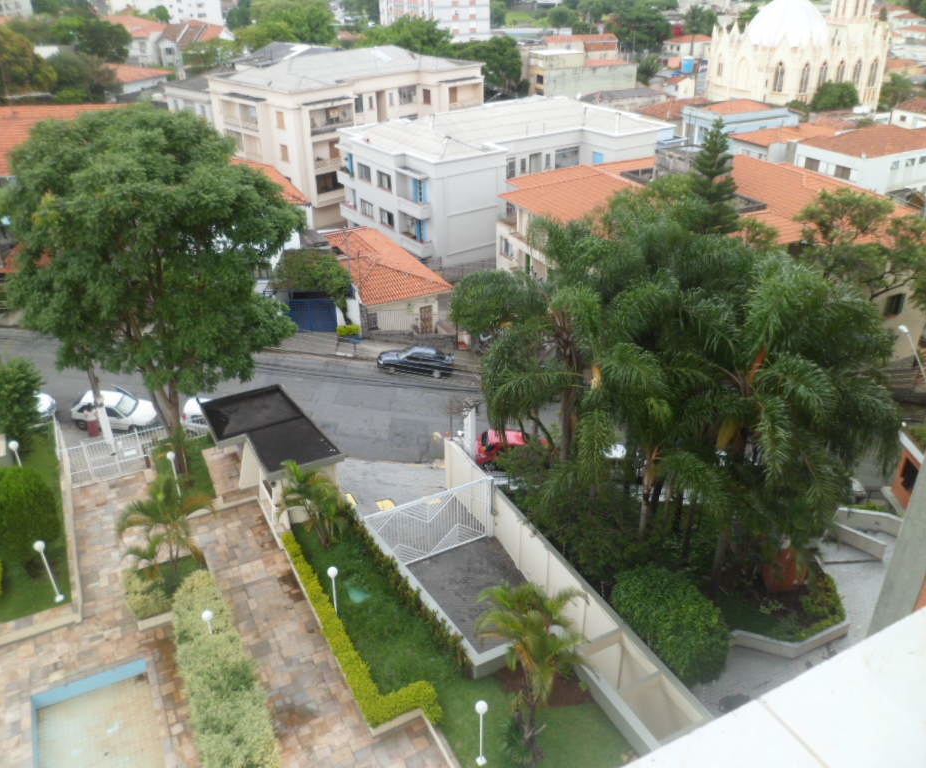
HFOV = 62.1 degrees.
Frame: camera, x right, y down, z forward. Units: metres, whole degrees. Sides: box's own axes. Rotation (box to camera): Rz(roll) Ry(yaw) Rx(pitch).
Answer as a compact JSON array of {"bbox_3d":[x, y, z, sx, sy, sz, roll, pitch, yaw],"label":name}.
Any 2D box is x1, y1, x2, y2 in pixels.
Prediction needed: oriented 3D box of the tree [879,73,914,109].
[{"bbox_3d":[81.796,-55.491,146.786,6.500,7.395,6.500,13,32,24],"label":"tree"}]

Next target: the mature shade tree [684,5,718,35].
[{"bbox_3d":[58.689,-89.361,190.240,8.400,8.300,7.800,-2,29,0],"label":"mature shade tree"}]

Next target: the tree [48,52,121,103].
[{"bbox_3d":[-45.185,-35.510,94.418,9.000,10.014,9.000,-13,31,-21],"label":"tree"}]

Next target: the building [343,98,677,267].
[{"bbox_3d":[3.139,-17.011,63.222,22.800,8.500,16.200,-19,34,-29],"label":"building"}]

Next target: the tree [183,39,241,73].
[{"bbox_3d":[-40.636,-52.421,127.059,9.000,8.527,9.000,-9,30,-14],"label":"tree"}]

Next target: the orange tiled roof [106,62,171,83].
[{"bbox_3d":[-41.348,-39.692,98.000,8.500,1.800,8.500,-16,31,-23],"label":"orange tiled roof"}]

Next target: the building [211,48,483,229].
[{"bbox_3d":[-10.696,-27.750,82.380,27.000,13.600,15.000,-26,37,-37],"label":"building"}]

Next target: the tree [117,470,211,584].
[{"bbox_3d":[-9.753,5.108,25.272,2.900,3.400,2.800,-1,29,0],"label":"tree"}]

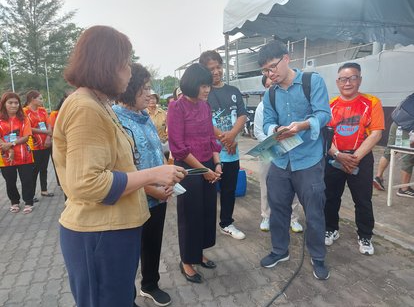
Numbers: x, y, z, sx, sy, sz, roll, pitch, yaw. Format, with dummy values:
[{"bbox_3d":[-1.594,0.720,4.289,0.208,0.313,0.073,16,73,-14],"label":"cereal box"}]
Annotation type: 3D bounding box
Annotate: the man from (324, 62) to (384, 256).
[{"bbox_3d":[1.266,0.037,2.548,0.520,1.620,0.370,4,10,33],"label":"man"}]

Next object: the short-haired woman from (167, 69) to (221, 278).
[{"bbox_3d":[-0.081,0.145,2.204,0.440,1.585,0.410,-9,11,-40],"label":"short-haired woman"}]

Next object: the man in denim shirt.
[{"bbox_3d":[0.653,0.065,2.166,0.550,1.710,0.500,4,10,31],"label":"man in denim shirt"}]

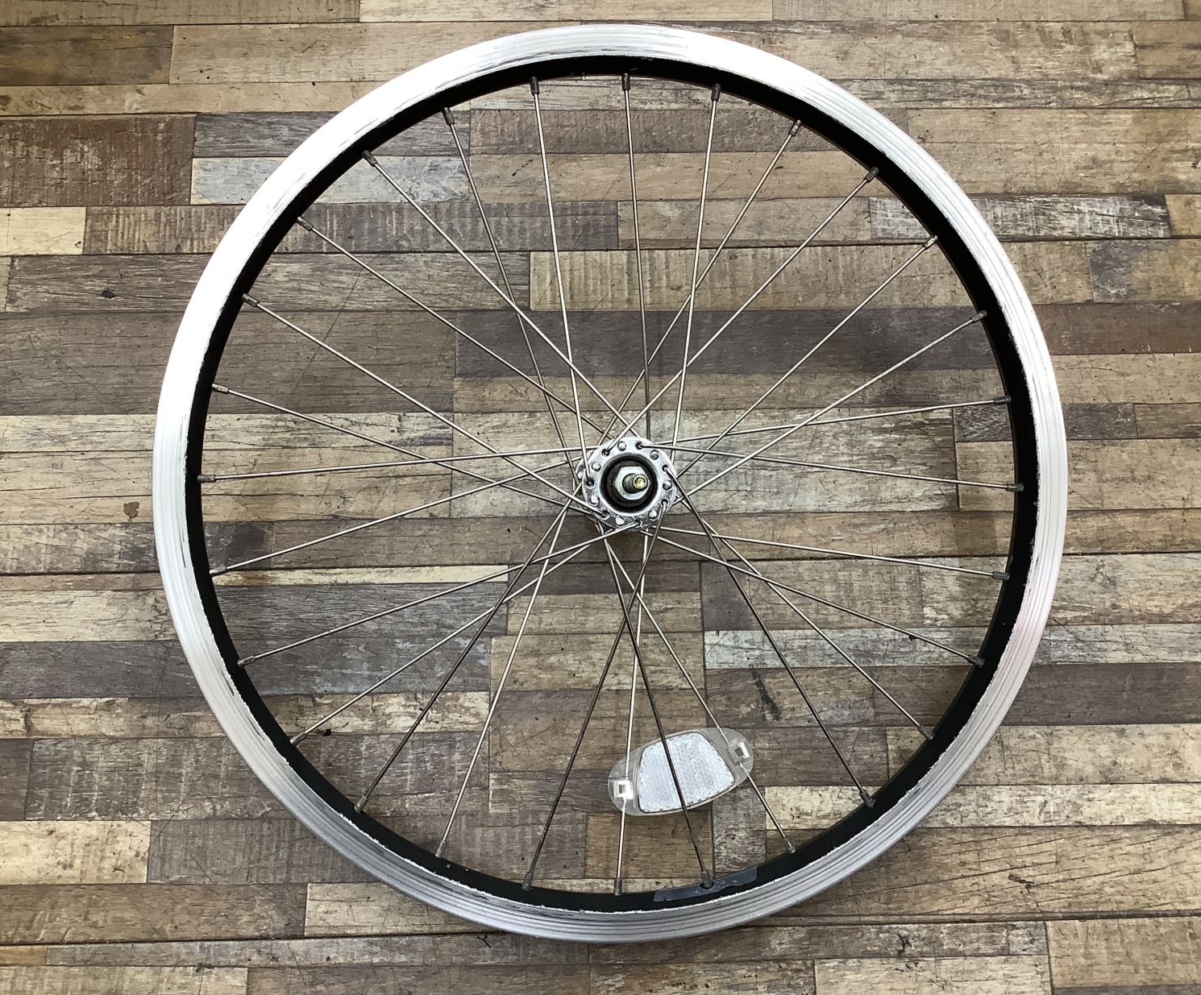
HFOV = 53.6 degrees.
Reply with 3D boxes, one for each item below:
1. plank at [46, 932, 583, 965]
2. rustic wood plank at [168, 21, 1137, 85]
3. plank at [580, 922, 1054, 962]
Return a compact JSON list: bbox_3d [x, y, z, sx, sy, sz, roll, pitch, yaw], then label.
[{"bbox_3d":[-0.134,0.217,0.569,0.258,0.006,0.013,-1,75,-1],"label":"plank"},{"bbox_3d":[0.033,-0.264,0.714,0.574,0.012,0.039,-1,76,-1],"label":"rustic wood plank"},{"bbox_3d":[0.105,0.215,0.577,0.220,0.010,0.016,-1,76,-1],"label":"plank"}]

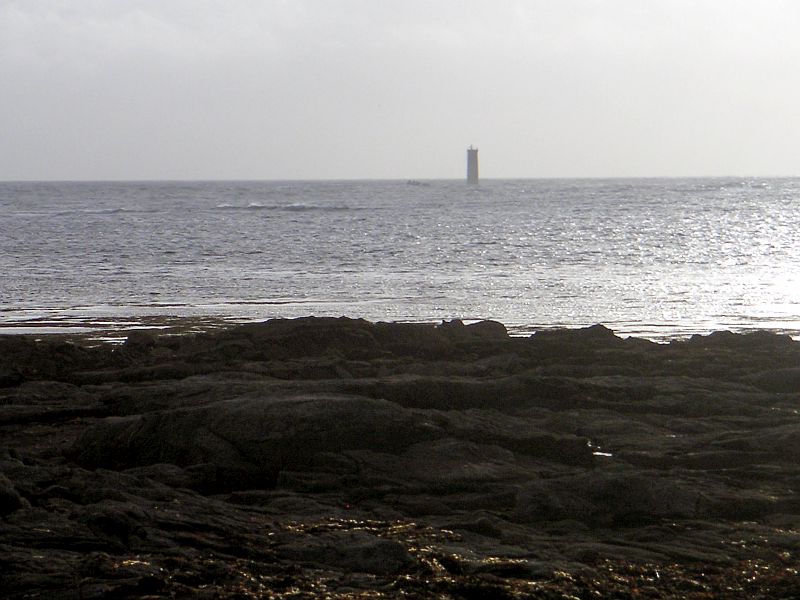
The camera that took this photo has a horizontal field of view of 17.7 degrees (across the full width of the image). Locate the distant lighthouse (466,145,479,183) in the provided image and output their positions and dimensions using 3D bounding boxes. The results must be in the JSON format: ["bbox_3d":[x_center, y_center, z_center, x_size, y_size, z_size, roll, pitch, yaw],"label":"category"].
[{"bbox_3d":[41.093,-76.137,1450.000,6.300,21.480,6.300,0,3,2],"label":"distant lighthouse"}]

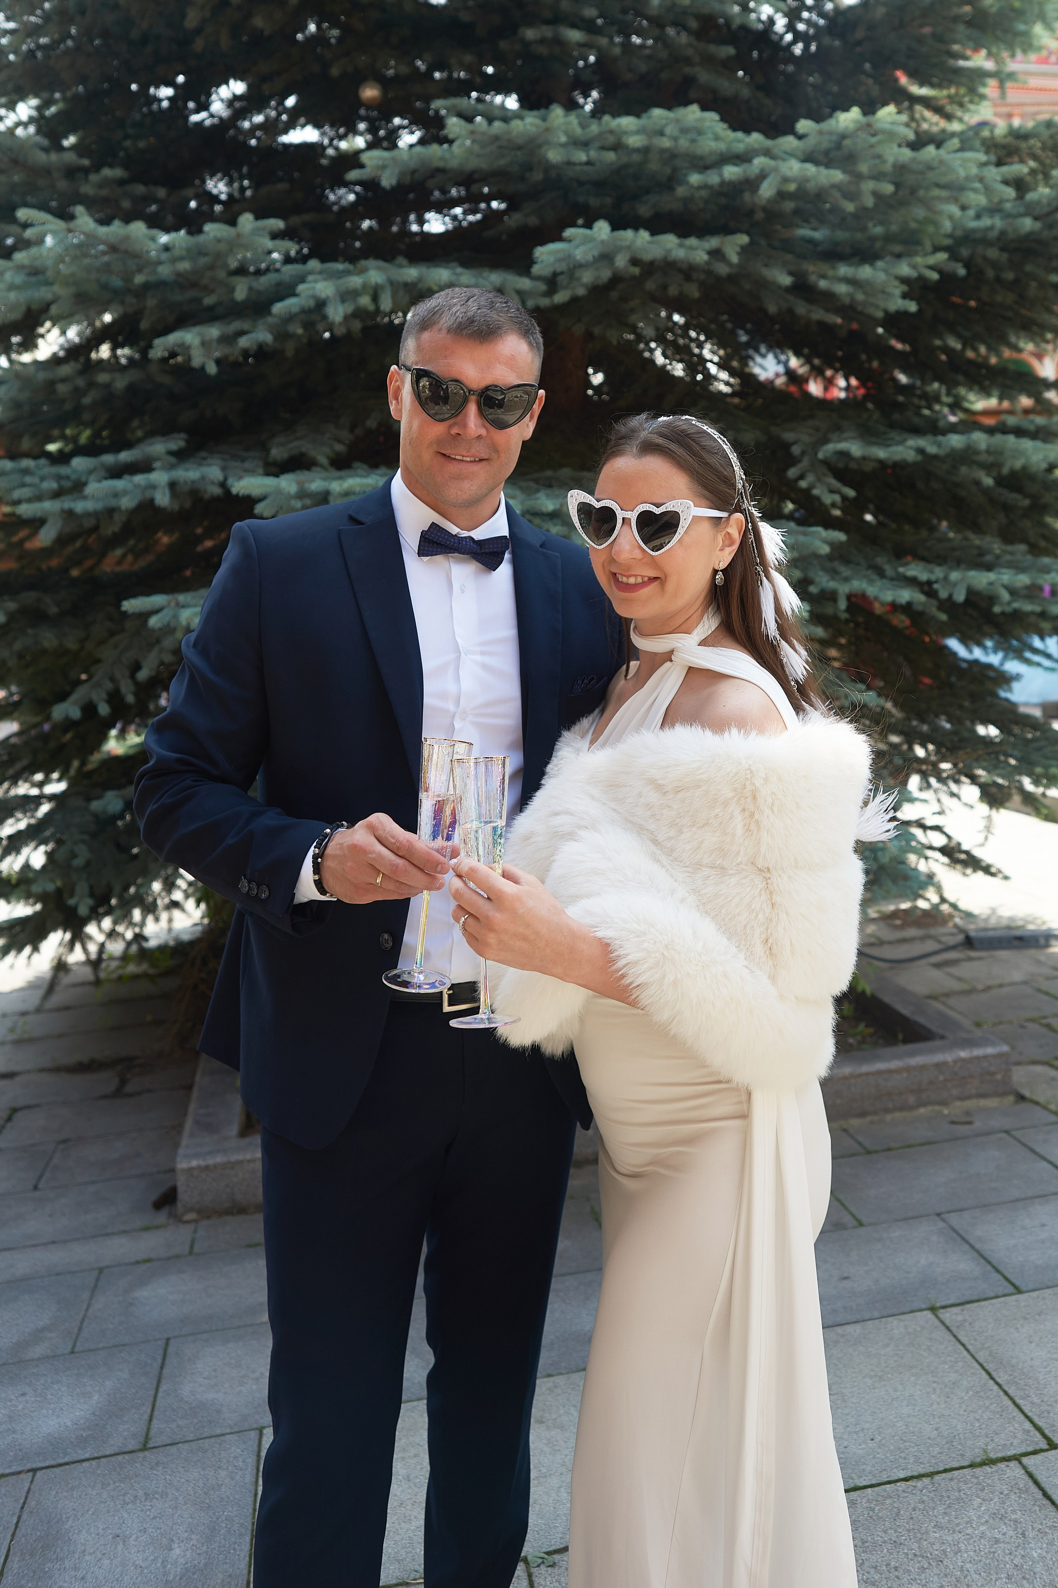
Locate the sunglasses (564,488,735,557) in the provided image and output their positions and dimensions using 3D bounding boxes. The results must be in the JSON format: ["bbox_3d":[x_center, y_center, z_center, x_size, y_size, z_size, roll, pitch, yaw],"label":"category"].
[{"bbox_3d":[0.141,-0.294,1.166,0.146,0.059,0.140,14,17,30],"label":"sunglasses"}]

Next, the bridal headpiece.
[{"bbox_3d":[0.194,-0.283,1.216,0.190,0.275,0.140,9,14,32],"label":"bridal headpiece"}]

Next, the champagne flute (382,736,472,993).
[{"bbox_3d":[-0.098,0.070,1.071,0.071,0.254,0.071,8,10,0],"label":"champagne flute"}]

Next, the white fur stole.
[{"bbox_3d":[0.174,0.114,1.220,0.370,0.385,0.430,-11,13,-41],"label":"white fur stole"}]

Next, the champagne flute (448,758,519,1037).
[{"bbox_3d":[-0.044,0.093,1.021,0.071,0.254,0.071,-1,0,0],"label":"champagne flute"}]

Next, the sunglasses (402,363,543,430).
[{"bbox_3d":[-0.078,-0.470,1.246,0.146,0.058,0.140,3,24,-15],"label":"sunglasses"}]

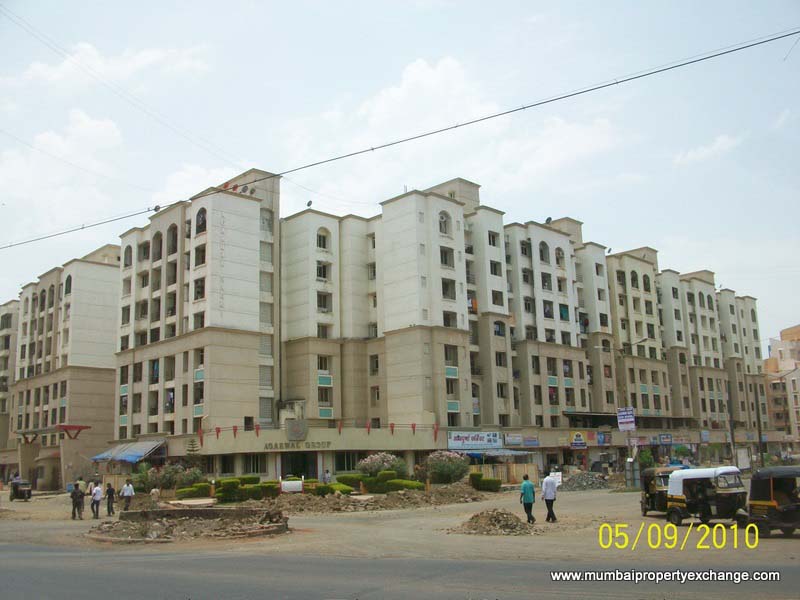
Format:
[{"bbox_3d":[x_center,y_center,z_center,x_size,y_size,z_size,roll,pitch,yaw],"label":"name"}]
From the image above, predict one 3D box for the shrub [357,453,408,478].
[{"bbox_3d":[-1.280,12.349,54.102,3.825,2.335,2.800,-1,-12,-2],"label":"shrub"}]

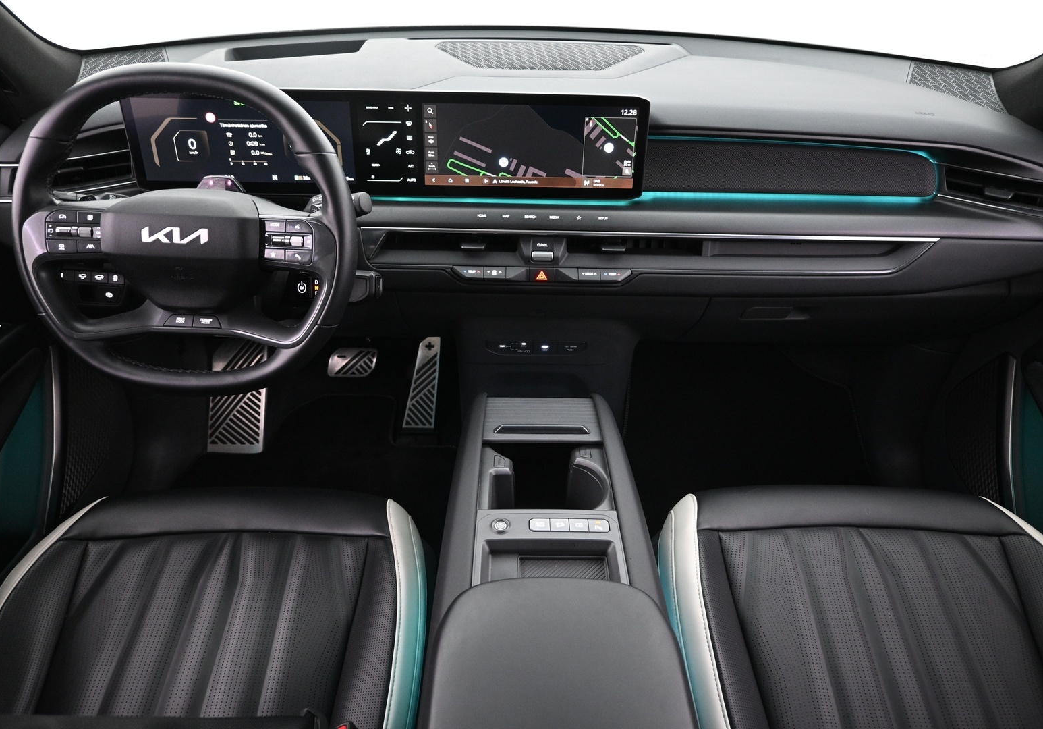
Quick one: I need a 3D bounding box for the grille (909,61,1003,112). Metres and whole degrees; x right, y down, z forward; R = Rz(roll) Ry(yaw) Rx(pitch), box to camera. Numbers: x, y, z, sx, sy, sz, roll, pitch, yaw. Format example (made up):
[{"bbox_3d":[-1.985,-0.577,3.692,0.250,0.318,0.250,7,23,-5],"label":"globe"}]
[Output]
[{"bbox_3d":[0.685,-0.440,1.160,0.140,0.030,0.150,18,39,12],"label":"grille"}]

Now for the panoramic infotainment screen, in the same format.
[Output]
[{"bbox_3d":[-0.183,-0.306,1.013,0.710,0.142,0.030,1,26,-1],"label":"panoramic infotainment screen"}]

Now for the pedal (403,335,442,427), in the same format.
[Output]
[{"bbox_3d":[-0.194,0.035,1.462,0.064,0.185,0.028,4,-8,0],"label":"pedal"}]

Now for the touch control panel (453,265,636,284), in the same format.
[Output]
[{"bbox_3d":[0.030,-0.130,1.055,0.258,0.027,0.022,1,11,-1],"label":"touch control panel"}]

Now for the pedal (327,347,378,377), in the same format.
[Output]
[{"bbox_3d":[-0.330,-0.005,1.420,0.097,0.059,0.025,1,0,-1],"label":"pedal"}]

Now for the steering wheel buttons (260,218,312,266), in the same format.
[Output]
[{"bbox_3d":[-0.260,-0.136,0.808,0.061,0.051,0.020,3,10,-1],"label":"steering wheel buttons"}]

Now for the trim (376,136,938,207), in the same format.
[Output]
[{"bbox_3d":[0.193,-0.276,1.044,0.800,0.095,0.040,1,25,-1],"label":"trim"}]

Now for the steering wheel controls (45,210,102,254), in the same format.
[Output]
[{"bbox_3d":[-0.497,-0.147,0.808,0.064,0.050,0.020,3,10,-1],"label":"steering wheel controls"}]

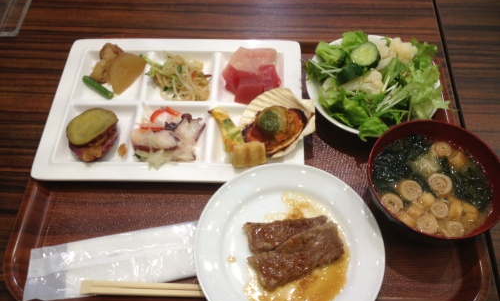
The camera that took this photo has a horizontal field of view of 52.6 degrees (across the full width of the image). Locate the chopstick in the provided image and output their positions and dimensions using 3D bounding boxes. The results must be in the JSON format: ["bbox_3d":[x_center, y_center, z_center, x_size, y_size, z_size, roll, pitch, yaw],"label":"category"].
[{"bbox_3d":[-0.062,0.133,0.478,0.200,0.005,0.011,0,58,3],"label":"chopstick"}]

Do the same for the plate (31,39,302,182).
[{"bbox_3d":[-0.083,-0.045,0.584,0.285,0.025,0.198,1,58,3],"label":"plate"}]

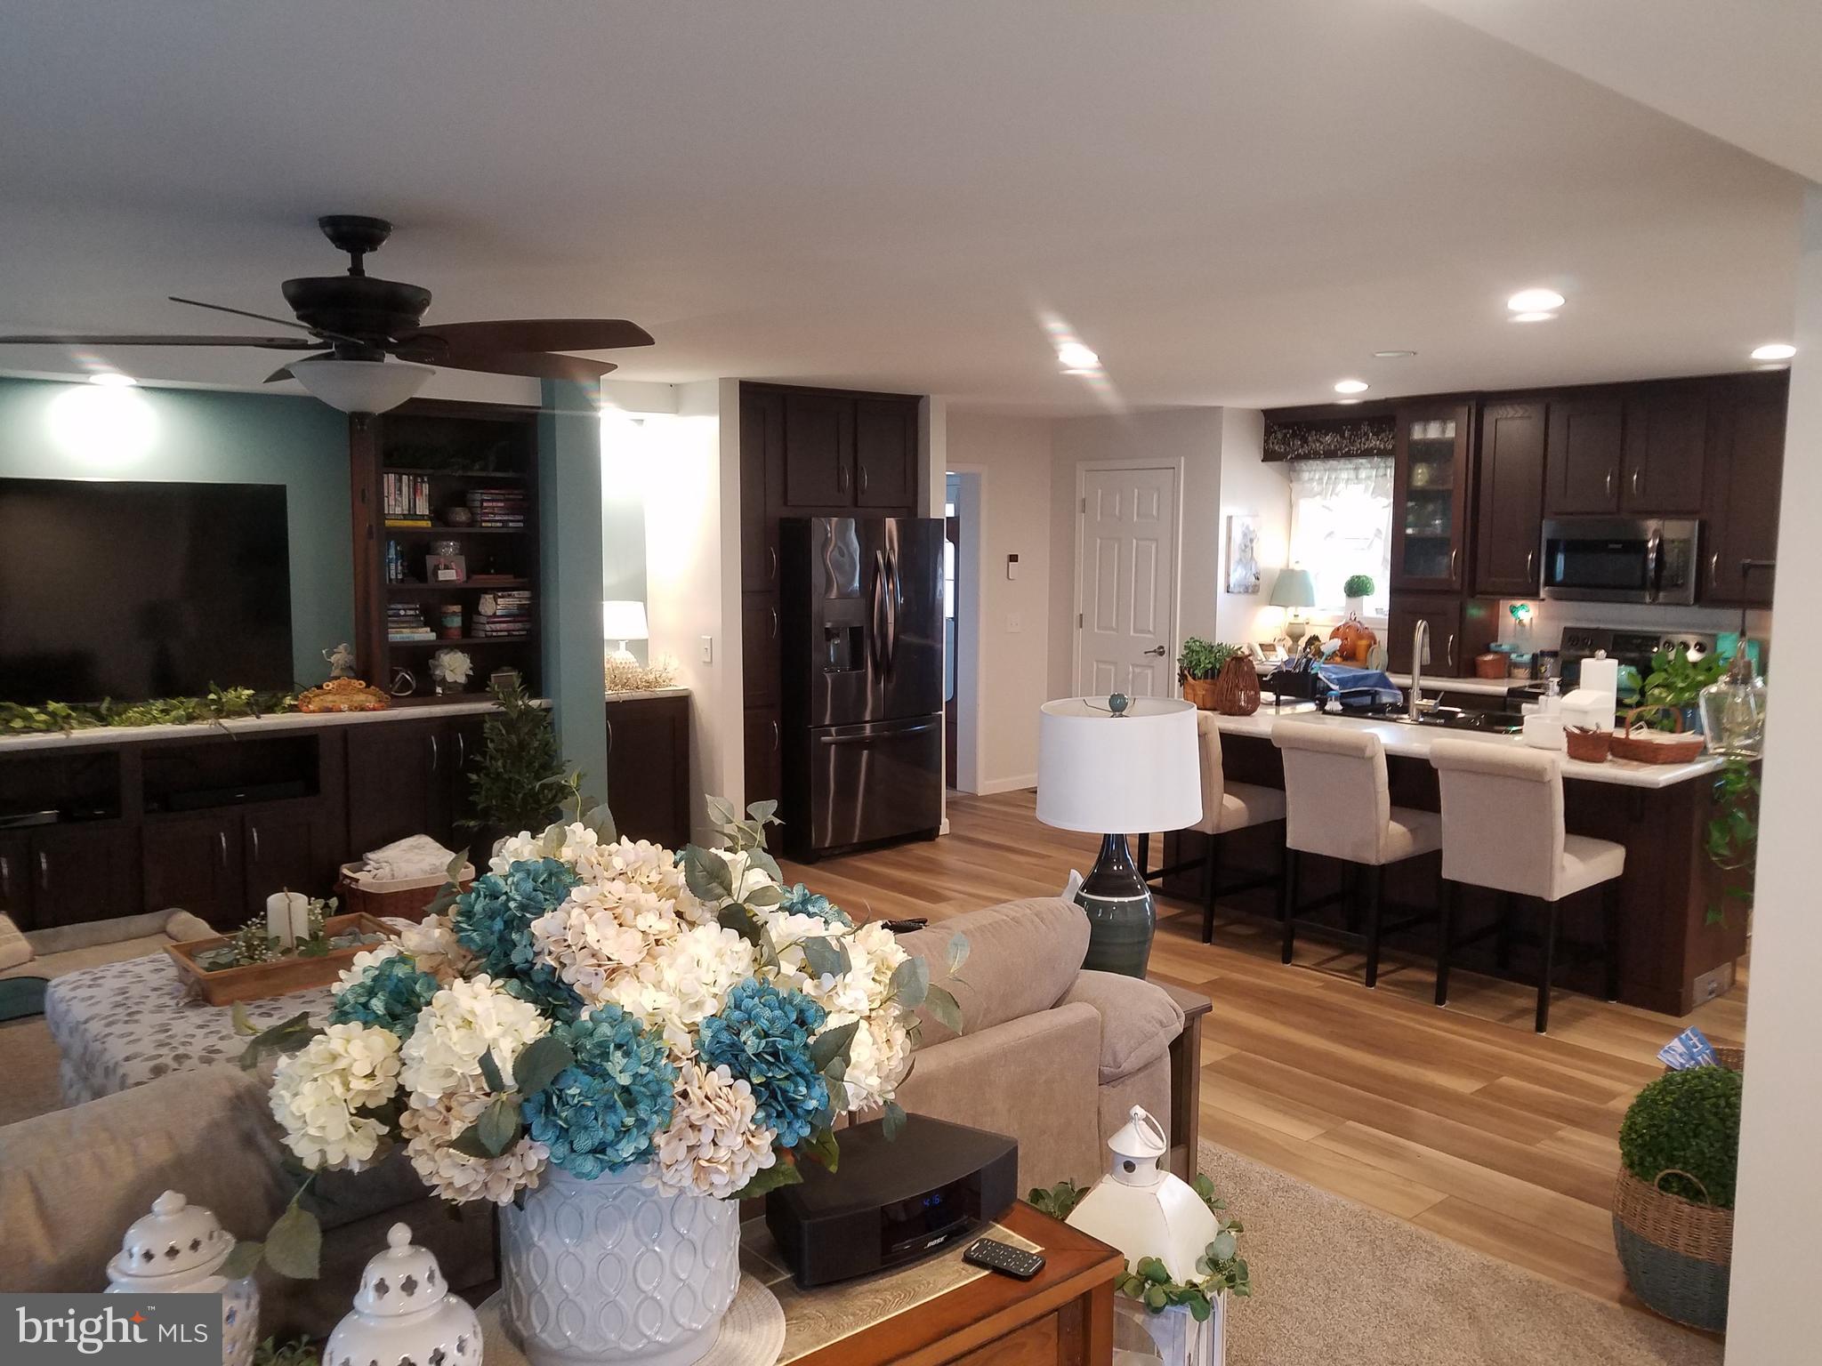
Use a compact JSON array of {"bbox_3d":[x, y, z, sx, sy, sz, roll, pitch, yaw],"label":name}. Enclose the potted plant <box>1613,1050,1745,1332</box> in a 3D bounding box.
[{"bbox_3d":[1.825,1.135,3.093,0.420,0.500,0.420,-6,9,-42],"label":"potted plant"}]

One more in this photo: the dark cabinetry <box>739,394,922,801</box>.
[{"bbox_3d":[-0.626,-0.336,7.427,1.280,2.416,0.610,-6,9,-42],"label":"dark cabinetry"}]

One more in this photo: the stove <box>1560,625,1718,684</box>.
[{"bbox_3d":[3.507,0.370,6.909,0.680,1.210,0.765,-5,8,-41],"label":"stove"}]

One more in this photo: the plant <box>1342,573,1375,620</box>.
[{"bbox_3d":[2.687,-0.519,8.183,0.180,0.262,0.180,-6,9,-42],"label":"plant"}]

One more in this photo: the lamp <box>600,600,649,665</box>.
[{"bbox_3d":[-1.426,-0.190,6.773,0.240,0.425,0.240,-6,9,-42],"label":"lamp"}]

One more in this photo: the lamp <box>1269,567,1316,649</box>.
[{"bbox_3d":[2.330,-0.434,8.352,0.280,0.615,0.280,-5,8,-41],"label":"lamp"}]

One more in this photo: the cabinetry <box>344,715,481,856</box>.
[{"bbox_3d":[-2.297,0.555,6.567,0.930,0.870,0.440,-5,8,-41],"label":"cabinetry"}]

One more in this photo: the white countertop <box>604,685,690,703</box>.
[{"bbox_3d":[-1.425,0.042,6.814,0.510,0.040,0.390,-6,9,-42],"label":"white countertop"}]

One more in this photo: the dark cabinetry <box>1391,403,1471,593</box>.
[{"bbox_3d":[2.958,-1.012,7.536,0.450,1.040,0.415,-6,9,-42],"label":"dark cabinetry"}]

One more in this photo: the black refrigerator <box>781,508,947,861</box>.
[{"bbox_3d":[-0.416,-0.001,7.496,0.903,1.781,0.840,-5,8,-41],"label":"black refrigerator"}]

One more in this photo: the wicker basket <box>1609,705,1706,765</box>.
[{"bbox_3d":[2.743,0.182,5.065,0.230,0.192,0.310,-2,6,-19],"label":"wicker basket"}]

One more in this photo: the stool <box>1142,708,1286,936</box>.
[{"bbox_3d":[1.301,0.579,6.022,0.600,0.975,0.450,-5,8,-41],"label":"stool"}]

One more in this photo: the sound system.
[{"bbox_3d":[-0.032,0.726,1.957,0.368,0.102,0.218,-5,8,-36],"label":"sound system"}]

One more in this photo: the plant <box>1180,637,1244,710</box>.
[{"bbox_3d":[1.342,-0.048,6.167,0.280,0.310,0.290,-6,9,-42],"label":"plant"}]

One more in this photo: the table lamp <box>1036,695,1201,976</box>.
[{"bbox_3d":[0.506,0.393,3.341,0.400,0.725,0.400,0,6,0],"label":"table lamp"}]

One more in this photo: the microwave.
[{"bbox_3d":[3.629,-0.616,6.886,0.420,0.413,0.729,-5,8,-41],"label":"microwave"}]

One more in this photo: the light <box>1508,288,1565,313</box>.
[{"bbox_3d":[2.054,-1.240,4.495,0.180,0.030,0.180,-5,8,-41],"label":"light"}]

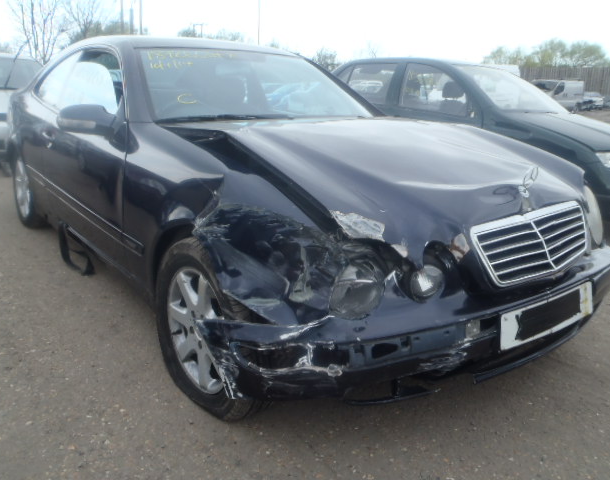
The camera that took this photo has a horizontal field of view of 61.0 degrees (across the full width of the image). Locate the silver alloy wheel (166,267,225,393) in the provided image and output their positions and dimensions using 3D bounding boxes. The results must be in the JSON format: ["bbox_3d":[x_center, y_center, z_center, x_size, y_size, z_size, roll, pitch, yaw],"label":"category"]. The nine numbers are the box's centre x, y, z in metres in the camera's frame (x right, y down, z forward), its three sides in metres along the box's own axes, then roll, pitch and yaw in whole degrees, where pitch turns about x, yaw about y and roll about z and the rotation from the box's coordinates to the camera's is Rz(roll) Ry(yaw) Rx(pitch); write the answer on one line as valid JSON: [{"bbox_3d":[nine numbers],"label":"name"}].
[{"bbox_3d":[-0.301,0.289,1.786,0.170,0.440,0.440,-12,22,-37],"label":"silver alloy wheel"}]

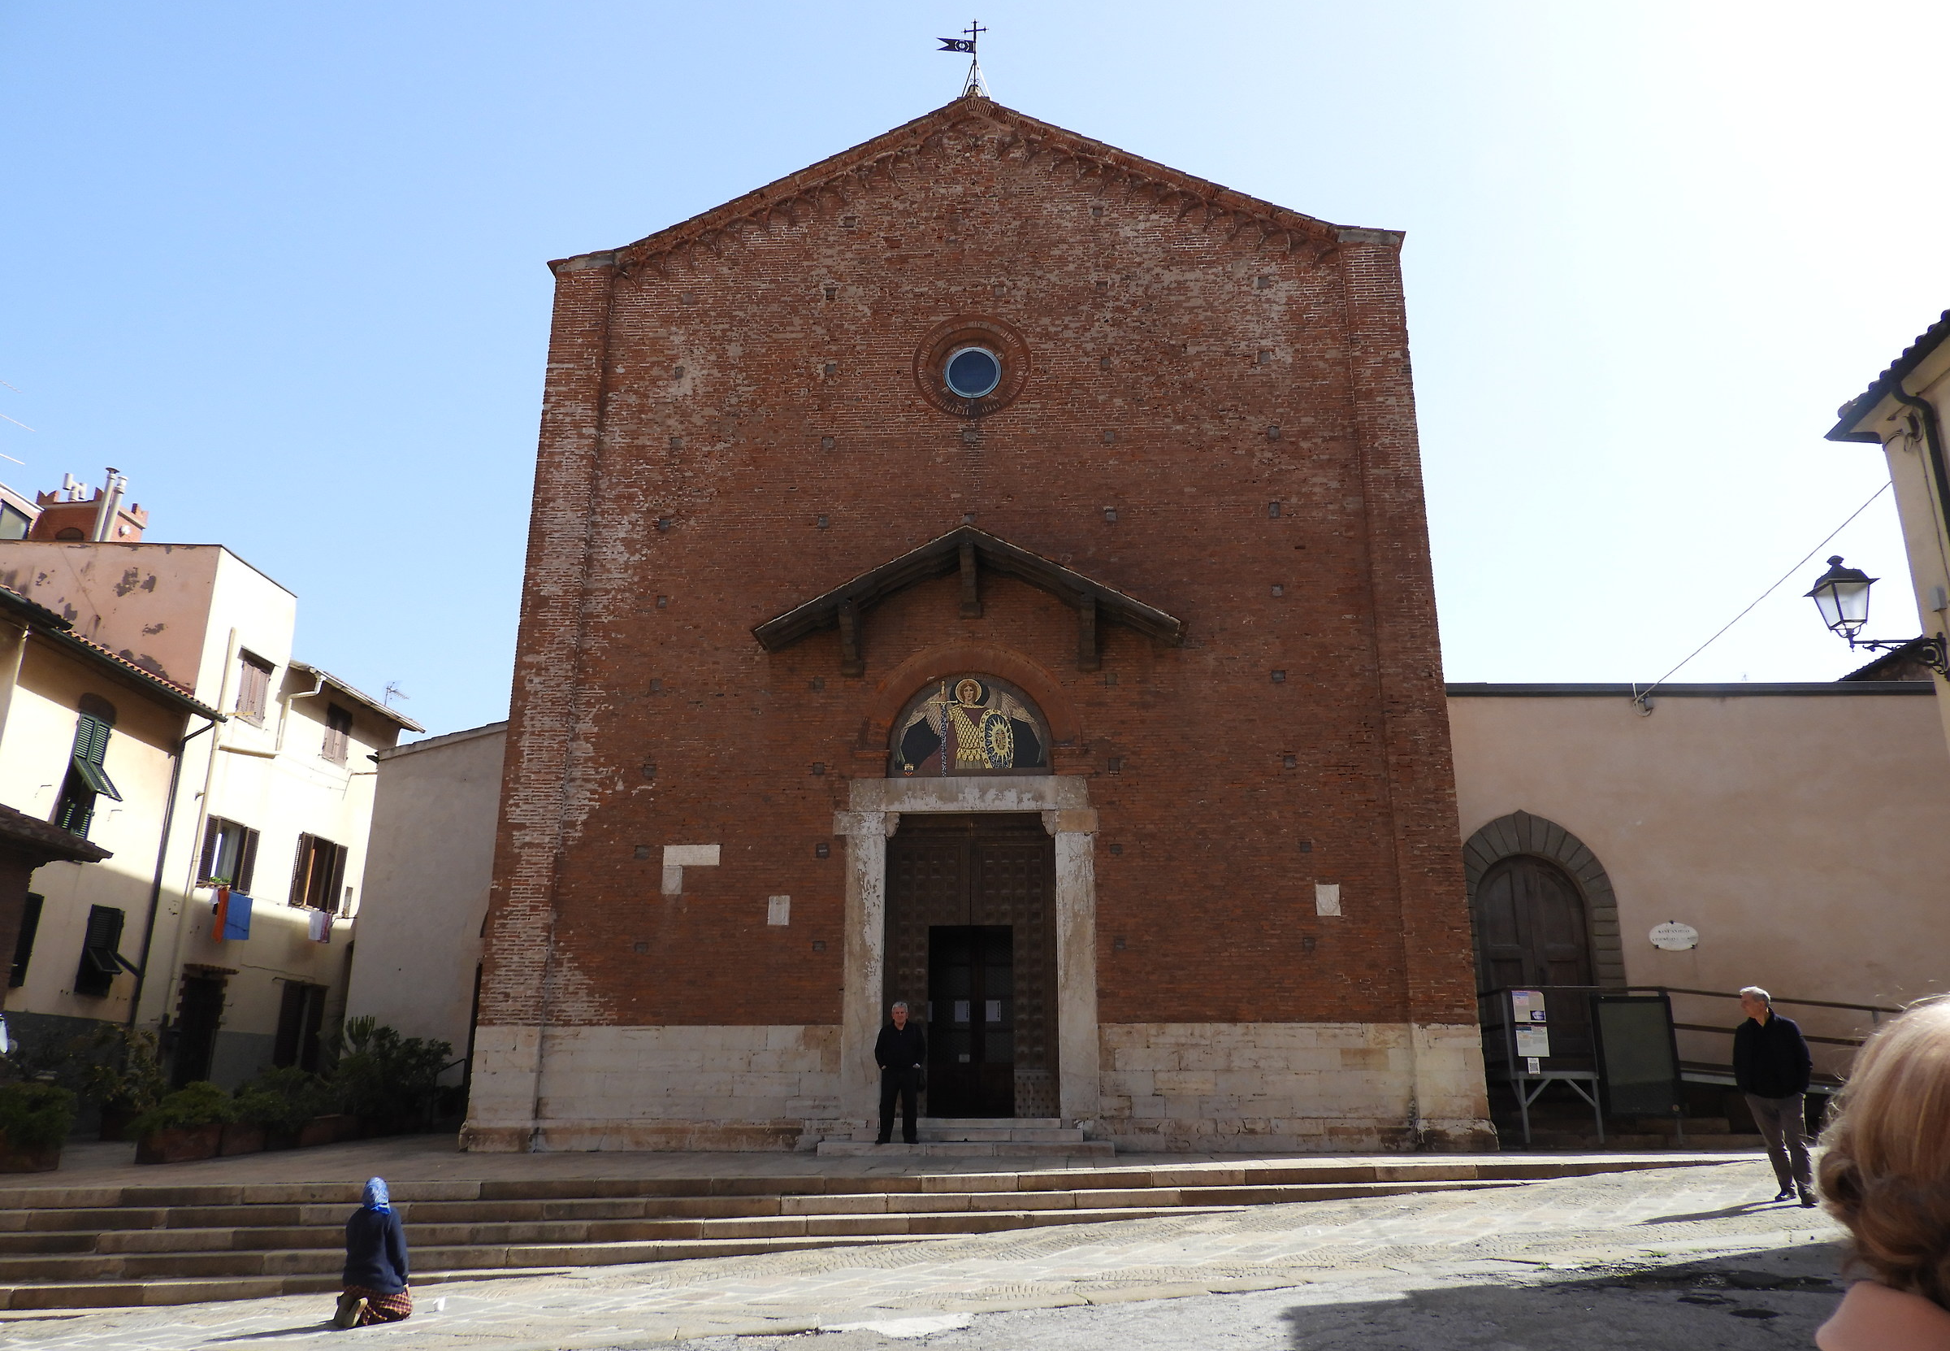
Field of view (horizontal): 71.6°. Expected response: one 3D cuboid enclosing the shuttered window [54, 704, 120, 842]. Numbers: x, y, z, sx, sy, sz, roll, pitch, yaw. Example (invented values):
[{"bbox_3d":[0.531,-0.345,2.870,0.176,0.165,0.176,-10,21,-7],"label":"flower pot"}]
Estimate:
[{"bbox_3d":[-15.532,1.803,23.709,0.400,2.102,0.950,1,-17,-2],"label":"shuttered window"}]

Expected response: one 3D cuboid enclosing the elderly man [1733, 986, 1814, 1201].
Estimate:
[{"bbox_3d":[6.745,3.519,11.420,0.570,1.733,0.380,-16,-23,42],"label":"elderly man"}]

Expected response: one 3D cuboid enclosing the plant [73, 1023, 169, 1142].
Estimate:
[{"bbox_3d":[-12.260,5.807,19.336,1.050,1.606,1.050,2,-17,-6],"label":"plant"}]

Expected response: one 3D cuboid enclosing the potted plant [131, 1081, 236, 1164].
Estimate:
[{"bbox_3d":[-9.691,5.461,16.525,0.680,0.919,1.100,-1,-17,3],"label":"potted plant"}]

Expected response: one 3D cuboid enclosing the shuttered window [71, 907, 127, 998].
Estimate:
[{"bbox_3d":[-12.546,3.985,19.519,0.240,1.242,0.936,2,-17,-6],"label":"shuttered window"}]

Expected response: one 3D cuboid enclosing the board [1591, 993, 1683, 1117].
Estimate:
[{"bbox_3d":[8.562,4.904,17.444,0.985,1.495,0.100,-1,-17,4],"label":"board"}]

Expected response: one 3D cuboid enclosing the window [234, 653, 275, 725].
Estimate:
[{"bbox_3d":[-12.598,0.266,23.694,0.150,1.162,0.960,0,-17,1],"label":"window"}]

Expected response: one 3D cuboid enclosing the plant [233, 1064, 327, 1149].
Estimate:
[{"bbox_3d":[-9.520,5.920,18.572,0.800,1.067,1.100,0,-17,1],"label":"plant"}]

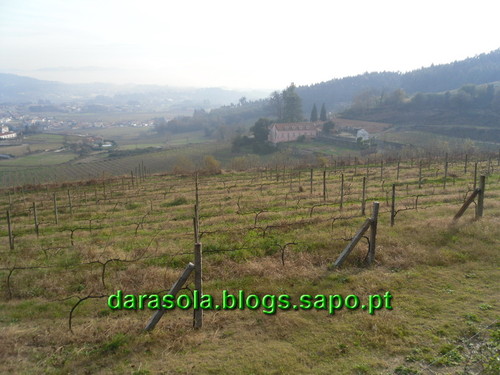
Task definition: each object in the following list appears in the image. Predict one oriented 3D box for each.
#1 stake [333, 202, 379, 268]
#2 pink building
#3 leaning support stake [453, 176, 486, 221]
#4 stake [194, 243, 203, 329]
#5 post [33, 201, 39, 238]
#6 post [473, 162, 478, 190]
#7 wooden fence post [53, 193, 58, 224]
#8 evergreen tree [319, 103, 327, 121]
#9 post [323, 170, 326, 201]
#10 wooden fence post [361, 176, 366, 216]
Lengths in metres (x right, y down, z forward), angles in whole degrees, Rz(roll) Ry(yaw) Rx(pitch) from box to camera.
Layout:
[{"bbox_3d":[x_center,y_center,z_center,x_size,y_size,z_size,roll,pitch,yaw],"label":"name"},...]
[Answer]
[{"bbox_3d":[2.571,1.146,9.800,1.020,1.580,0.180,-2,13,-5],"label":"stake"},{"bbox_3d":[25.091,-30.704,227.000,26.500,10.000,11.000,-6,14,-24],"label":"pink building"},{"bbox_3d":[7.679,0.362,14.200,1.050,1.550,0.180,-2,13,-5],"label":"leaning support stake"},{"bbox_3d":[-0.713,1.341,5.462,0.105,1.226,0.105,0,13,0],"label":"stake"},{"bbox_3d":[-9.388,1.409,17.700,0.100,1.600,0.100,-1,12,-3],"label":"post"},{"bbox_3d":[10.831,-0.395,19.329,0.090,1.550,0.090,-1,12,0],"label":"post"},{"bbox_3d":[-9.417,1.028,19.600,0.100,1.600,0.100,-1,12,-3],"label":"wooden fence post"},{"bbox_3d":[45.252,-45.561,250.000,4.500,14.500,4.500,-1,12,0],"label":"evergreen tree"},{"bbox_3d":[3.920,-0.072,21.116,0.090,1.550,0.090,-1,12,0],"label":"post"},{"bbox_3d":[4.511,0.368,15.896,0.090,1.550,0.090,-1,12,0],"label":"wooden fence post"}]

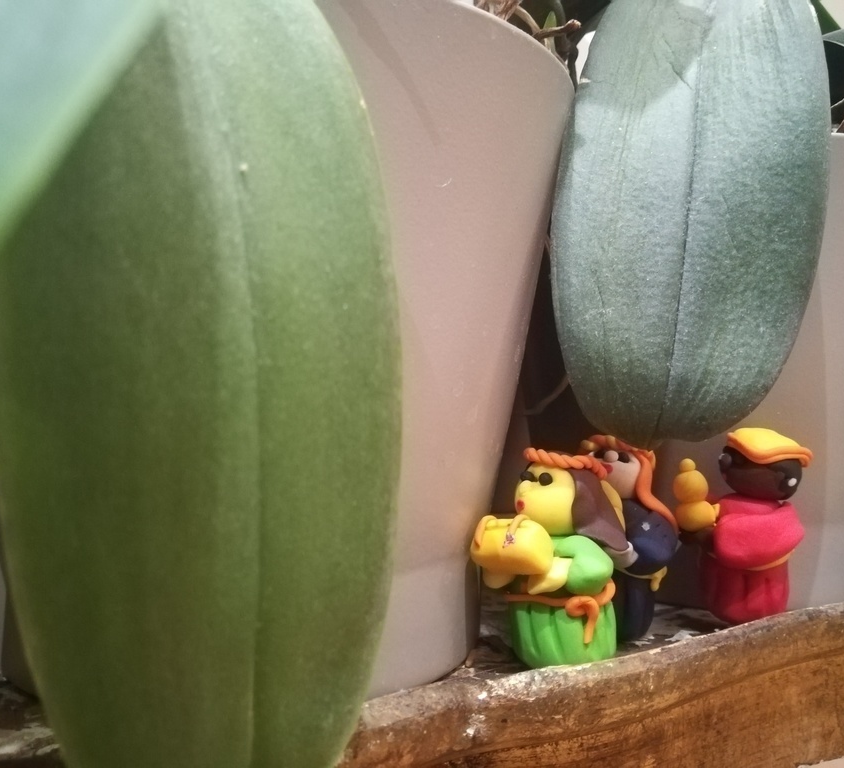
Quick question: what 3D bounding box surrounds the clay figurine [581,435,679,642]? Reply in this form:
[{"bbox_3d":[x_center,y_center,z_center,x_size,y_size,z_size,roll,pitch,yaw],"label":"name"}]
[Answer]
[{"bbox_3d":[0.047,0.036,0.184,0.030,0.047,0.027,2,1,26],"label":"clay figurine"}]

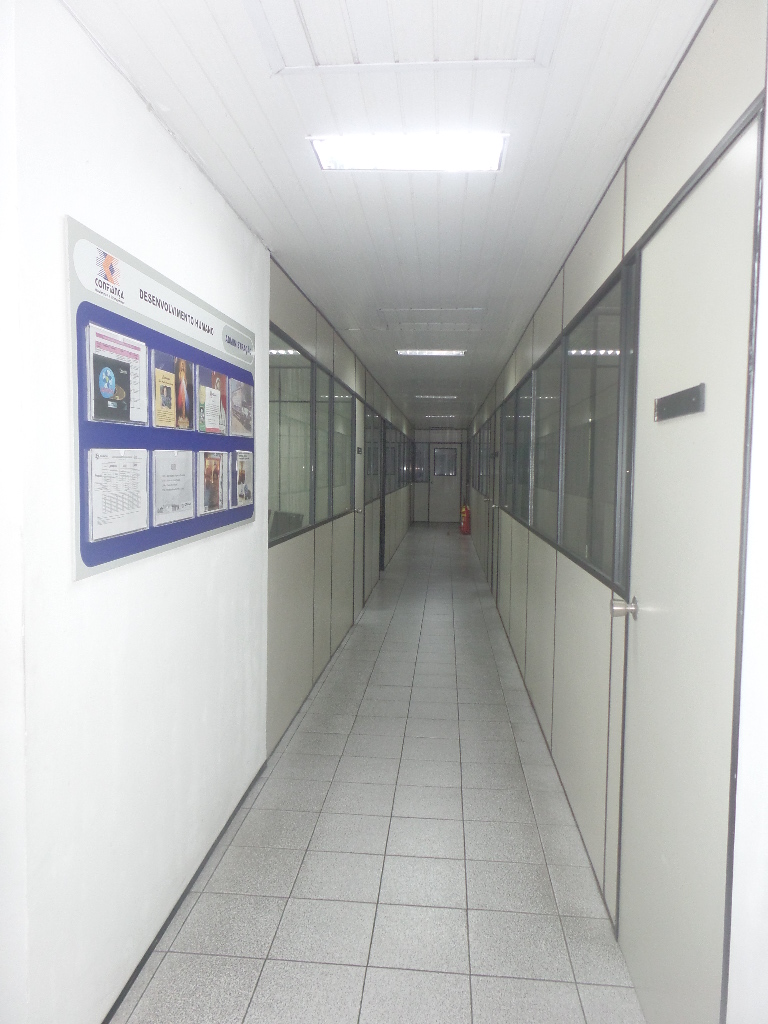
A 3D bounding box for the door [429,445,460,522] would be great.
[{"bbox_3d":[1.630,-0.774,18.150,0.830,2.110,0.050,1,4,5],"label":"door"}]

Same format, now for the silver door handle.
[{"bbox_3d":[0.696,0.279,1.977,0.068,0.066,0.066,1,4,5],"label":"silver door handle"}]

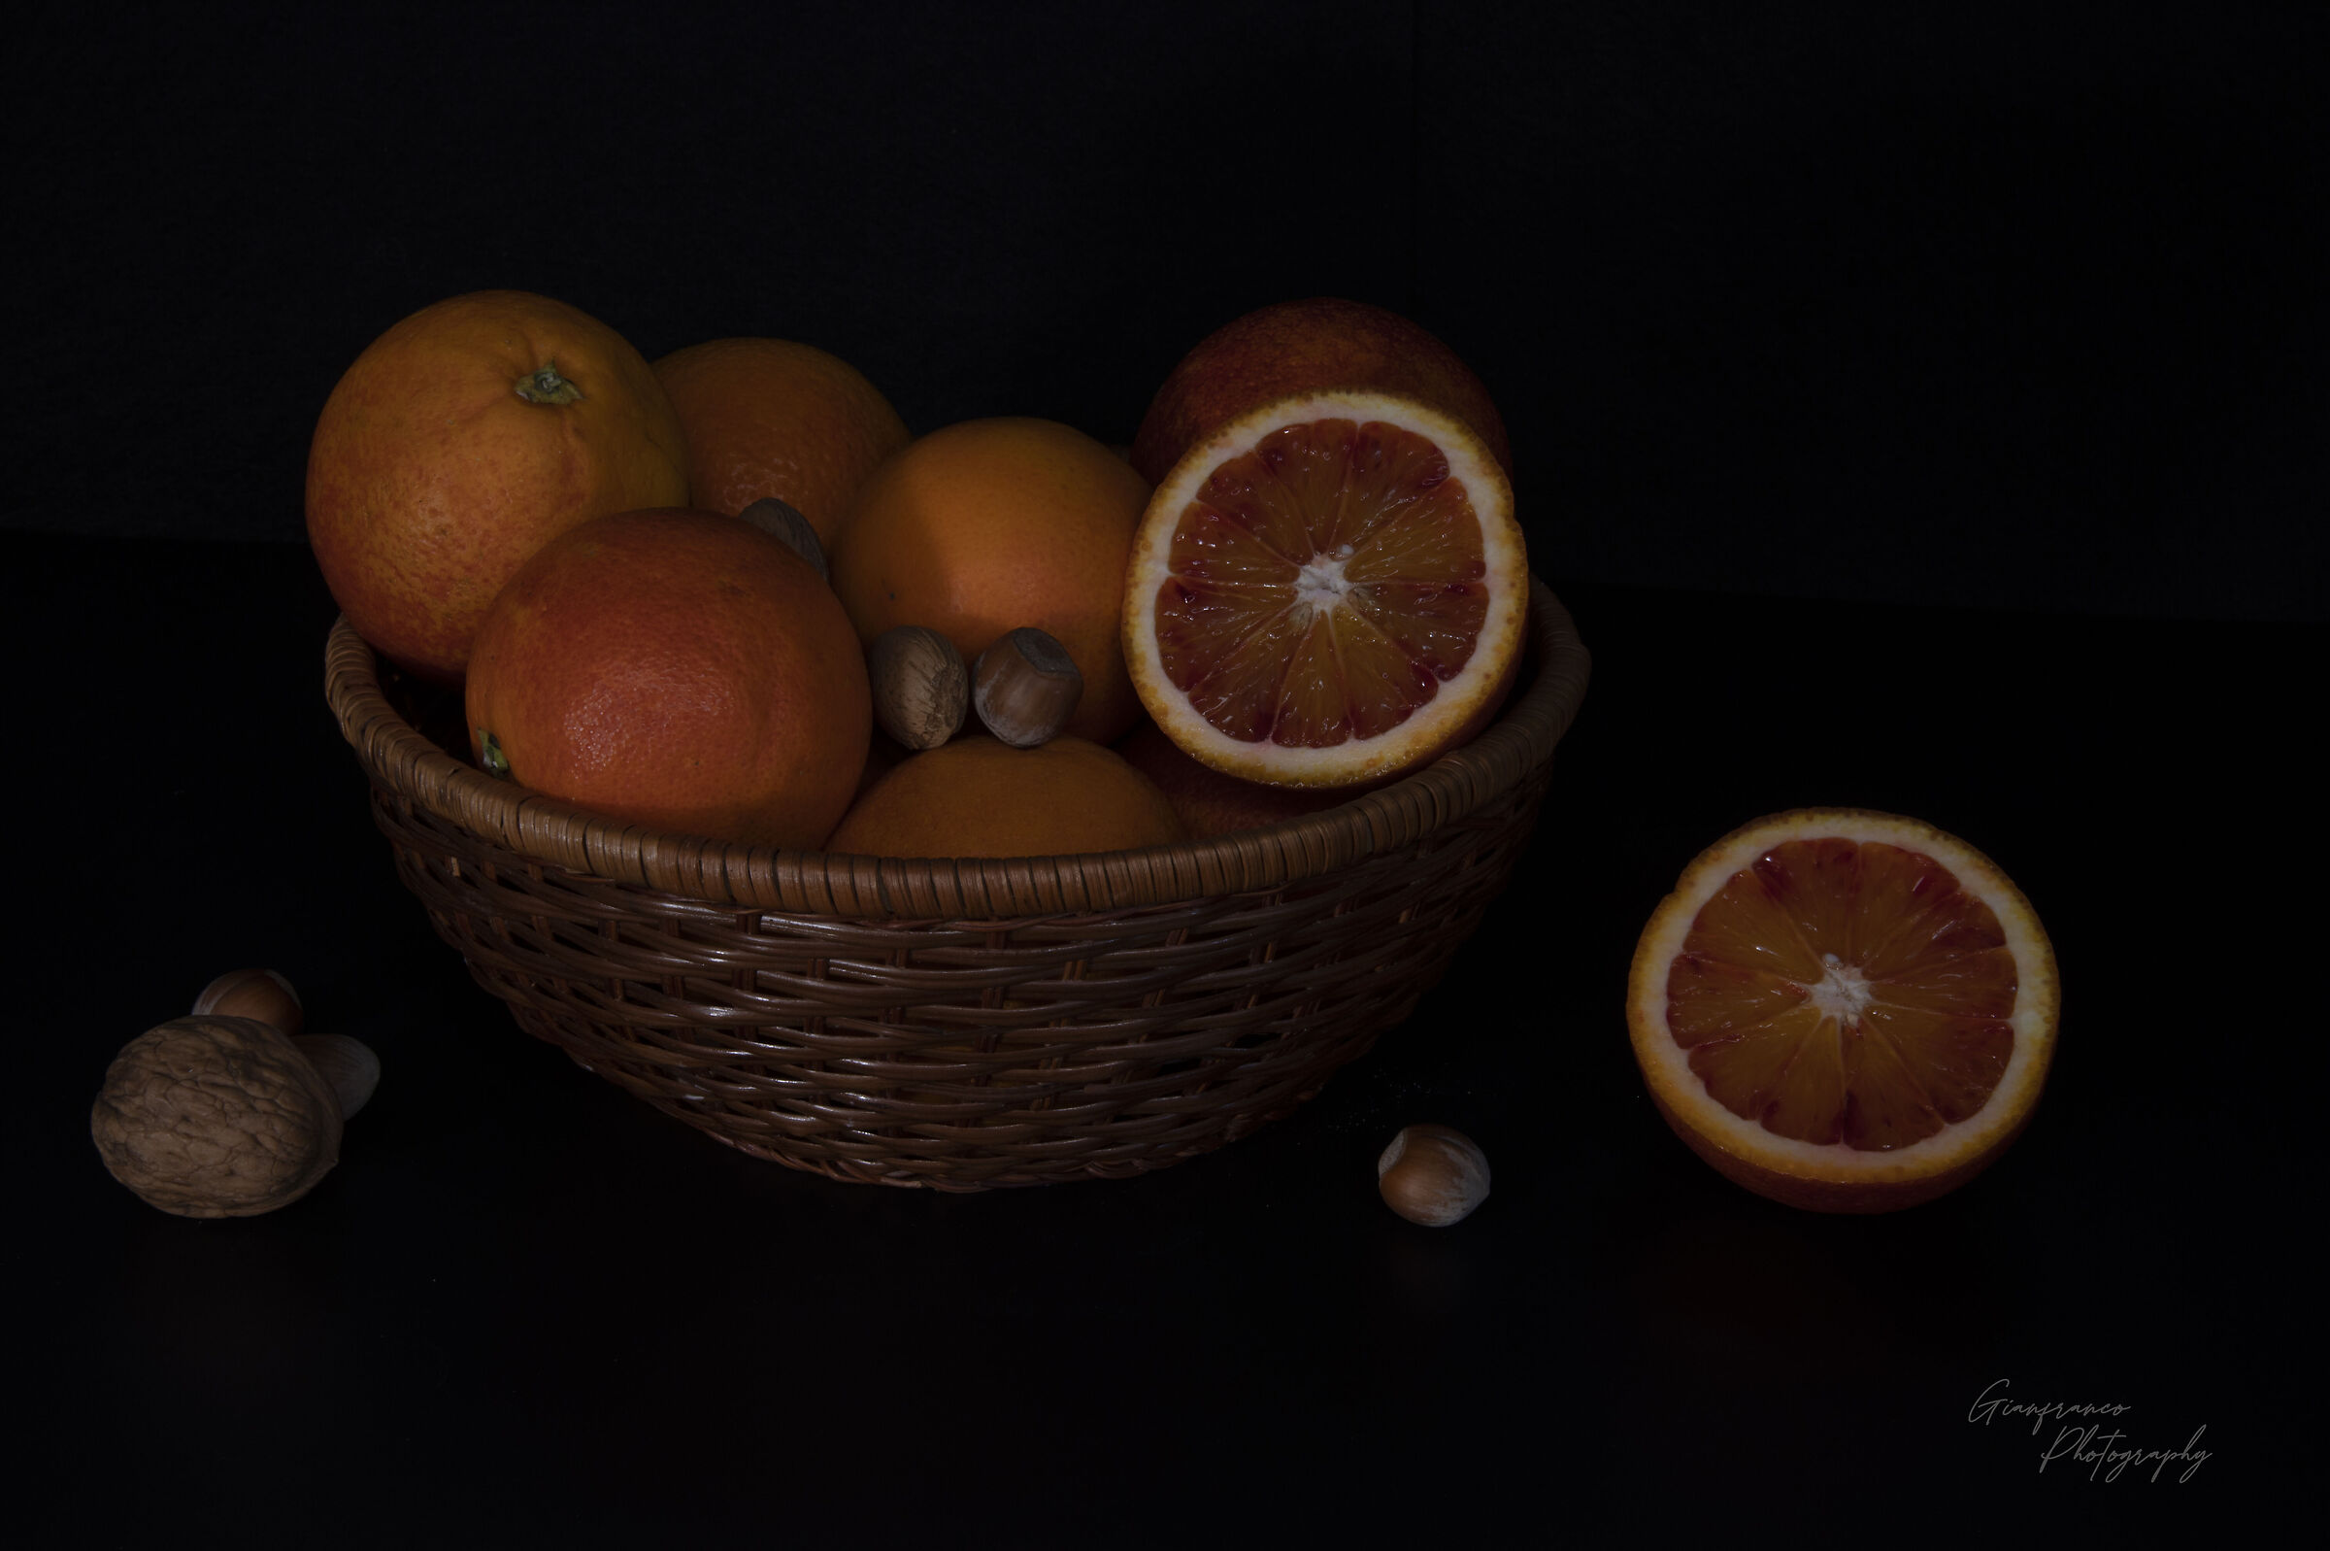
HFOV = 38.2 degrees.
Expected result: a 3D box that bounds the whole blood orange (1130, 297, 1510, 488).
[{"bbox_3d":[0.031,-0.057,0.672,0.076,0.076,0.076,1,24,0],"label":"whole blood orange"}]

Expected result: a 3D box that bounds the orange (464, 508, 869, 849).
[{"bbox_3d":[-0.087,-0.012,0.591,0.072,0.072,0.072,1,24,0],"label":"orange"}]

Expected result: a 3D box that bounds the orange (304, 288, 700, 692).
[{"bbox_3d":[-0.122,-0.053,0.614,0.071,0.071,0.071,0,23,0],"label":"orange"}]

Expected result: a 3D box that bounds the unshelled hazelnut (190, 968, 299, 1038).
[{"bbox_3d":[-0.177,0.047,0.651,0.021,0.019,0.021,0,23,0],"label":"unshelled hazelnut"}]

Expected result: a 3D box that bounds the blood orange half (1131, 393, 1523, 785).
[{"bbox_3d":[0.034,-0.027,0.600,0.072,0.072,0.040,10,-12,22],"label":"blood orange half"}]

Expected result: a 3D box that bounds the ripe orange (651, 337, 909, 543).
[{"bbox_3d":[-0.085,-0.052,0.684,0.074,0.074,0.074,1,24,0],"label":"ripe orange"}]

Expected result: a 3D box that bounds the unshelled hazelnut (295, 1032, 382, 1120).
[{"bbox_3d":[-0.157,0.058,0.629,0.021,0.019,0.021,0,23,0],"label":"unshelled hazelnut"}]

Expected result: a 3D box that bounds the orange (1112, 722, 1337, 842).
[{"bbox_3d":[0.022,0.017,0.644,0.072,0.072,0.072,1,24,0],"label":"orange"}]

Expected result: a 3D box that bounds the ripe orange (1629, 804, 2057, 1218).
[{"bbox_3d":[0.127,0.051,0.626,0.079,0.040,0.078,10,59,19],"label":"ripe orange"}]

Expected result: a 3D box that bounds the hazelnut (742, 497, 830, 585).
[{"bbox_3d":[-0.073,-0.042,0.632,0.020,0.022,0.020,1,24,0],"label":"hazelnut"}]

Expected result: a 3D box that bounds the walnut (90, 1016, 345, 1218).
[{"bbox_3d":[-0.170,0.061,0.606,0.045,0.036,0.037,0,23,0],"label":"walnut"}]

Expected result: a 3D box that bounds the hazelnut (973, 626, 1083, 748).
[{"bbox_3d":[-0.024,-0.015,0.590,0.019,0.021,0.019,0,23,0],"label":"hazelnut"}]

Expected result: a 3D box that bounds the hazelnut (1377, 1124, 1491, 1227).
[{"bbox_3d":[0.049,0.072,0.608,0.021,0.019,0.019,19,0,-18],"label":"hazelnut"}]

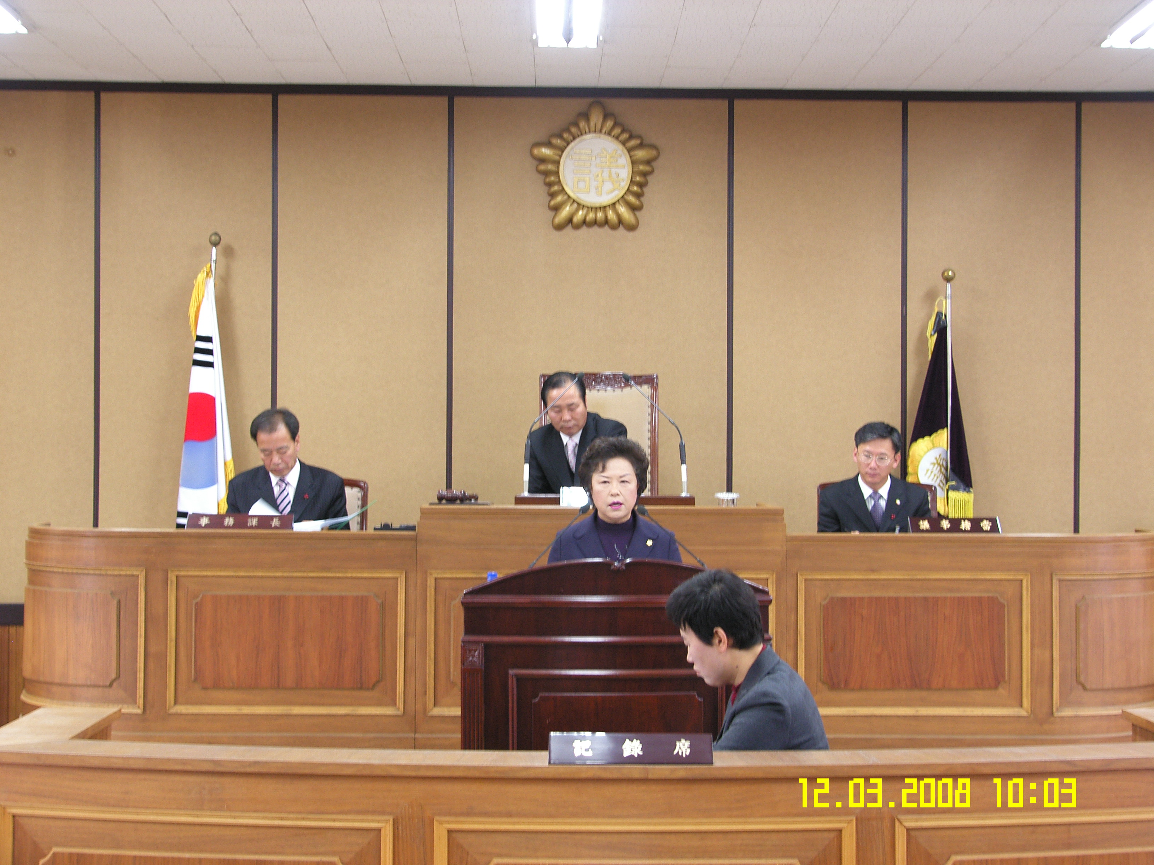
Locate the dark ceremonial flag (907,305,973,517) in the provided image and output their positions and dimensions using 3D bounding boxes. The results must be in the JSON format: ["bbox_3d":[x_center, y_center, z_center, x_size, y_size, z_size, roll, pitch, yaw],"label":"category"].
[{"bbox_3d":[1.679,-0.042,8.492,0.320,1.100,0.240,0,-1,-1],"label":"dark ceremonial flag"}]

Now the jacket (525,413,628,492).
[{"bbox_3d":[0.004,0.238,7.025,0.470,0.640,0.420,0,-1,2],"label":"jacket"}]

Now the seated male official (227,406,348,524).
[{"bbox_3d":[-1.108,0.541,6.840,0.500,1.270,0.780,0,-1,1],"label":"seated male official"}]

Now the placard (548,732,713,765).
[{"bbox_3d":[0.102,0.604,3.500,0.311,0.062,0.070,0,-1,-1],"label":"placard"}]

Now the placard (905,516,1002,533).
[{"bbox_3d":[1.277,0.311,6.200,0.315,0.055,0.070,0,-1,-1],"label":"placard"}]

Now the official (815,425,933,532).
[{"bbox_3d":[1.148,0.589,6.870,0.500,1.270,0.780,0,-1,2],"label":"official"}]

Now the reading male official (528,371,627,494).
[{"bbox_3d":[-0.001,0.376,6.911,0.480,1.220,0.800,0,-1,2],"label":"reading male official"}]

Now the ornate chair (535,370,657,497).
[{"bbox_3d":[0.092,0.370,7.391,0.600,1.240,0.660,0,-1,-1],"label":"ornate chair"}]

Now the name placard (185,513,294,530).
[{"bbox_3d":[-1.140,0.302,6.200,0.360,0.055,0.070,0,-1,-1],"label":"name placard"}]

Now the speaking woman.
[{"bbox_3d":[0.109,0.809,5.538,0.480,1.600,0.330,0,-1,2],"label":"speaking woman"}]

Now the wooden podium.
[{"bbox_3d":[0.099,0.950,5.111,0.830,1.220,0.520,0,-1,-1],"label":"wooden podium"}]

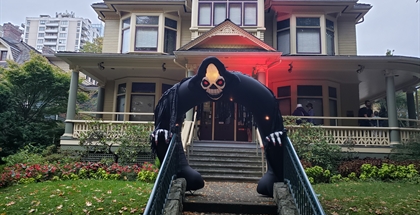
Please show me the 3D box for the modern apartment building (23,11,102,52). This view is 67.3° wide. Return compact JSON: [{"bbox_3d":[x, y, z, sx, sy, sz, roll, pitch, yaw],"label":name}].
[{"bbox_3d":[-64.364,-9.059,132.146,24.000,57.000,15.000,1,-9,3],"label":"modern apartment building"}]

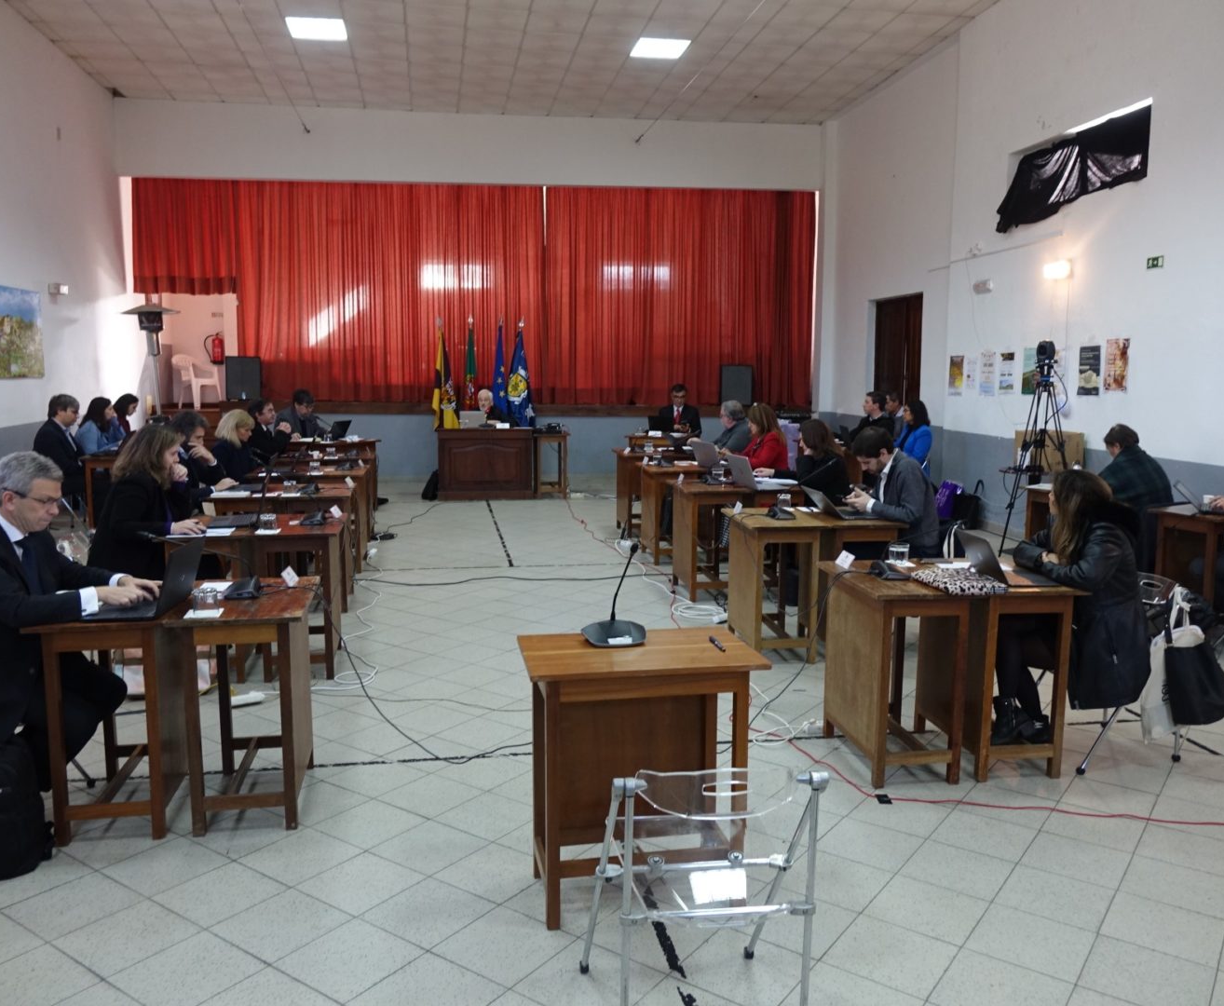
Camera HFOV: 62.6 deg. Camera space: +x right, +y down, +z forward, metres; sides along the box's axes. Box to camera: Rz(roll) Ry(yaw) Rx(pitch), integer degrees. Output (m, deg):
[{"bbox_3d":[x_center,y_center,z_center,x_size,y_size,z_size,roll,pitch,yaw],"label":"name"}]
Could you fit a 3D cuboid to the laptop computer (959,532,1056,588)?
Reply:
[{"bbox_3d":[1.597,0.216,4.064,0.320,0.190,0.295,0,8,-4],"label":"laptop computer"}]

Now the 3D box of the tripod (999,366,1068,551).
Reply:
[{"bbox_3d":[3.622,-0.344,8.492,0.600,1.620,0.550,4,9,23],"label":"tripod"}]

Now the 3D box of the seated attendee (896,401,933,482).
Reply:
[{"bbox_3d":[2.887,-0.367,10.040,0.750,1.300,0.500,-2,8,-15],"label":"seated attendee"}]

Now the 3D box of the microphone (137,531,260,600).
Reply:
[{"bbox_3d":[-1.519,0.223,3.739,0.430,0.245,0.190,-1,8,-10],"label":"microphone"}]

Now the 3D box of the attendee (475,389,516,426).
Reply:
[{"bbox_3d":[-1.490,-0.778,12.806,0.550,1.300,0.650,-1,8,-10],"label":"attendee"}]

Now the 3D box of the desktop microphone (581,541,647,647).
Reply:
[{"bbox_3d":[0.010,0.281,3.087,0.200,0.310,0.160,-1,8,-7],"label":"desktop microphone"}]

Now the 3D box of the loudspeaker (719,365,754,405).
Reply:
[{"bbox_3d":[1.994,-1.884,16.051,0.490,0.630,0.400,-1,8,-10],"label":"loudspeaker"}]

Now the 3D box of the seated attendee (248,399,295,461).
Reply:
[{"bbox_3d":[-3.079,-0.303,9.403,0.800,1.325,0.520,2,8,12],"label":"seated attendee"}]

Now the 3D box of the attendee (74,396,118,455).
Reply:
[{"bbox_3d":[-4.679,-0.306,9.486,0.750,1.310,0.500,-1,8,-5],"label":"attendee"}]

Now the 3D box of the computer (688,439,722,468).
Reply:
[{"bbox_3d":[0.895,-0.416,8.648,0.280,0.210,0.330,-5,9,-34],"label":"computer"}]

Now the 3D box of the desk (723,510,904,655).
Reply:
[{"bbox_3d":[1.144,0.465,5.799,0.880,0.780,0.690,-1,8,-8],"label":"desk"}]

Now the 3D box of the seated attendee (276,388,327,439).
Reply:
[{"bbox_3d":[-3.479,-0.617,11.546,0.750,1.379,0.580,7,10,43],"label":"seated attendee"}]

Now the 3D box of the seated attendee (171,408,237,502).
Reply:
[{"bbox_3d":[-2.746,0.032,6.655,0.680,1.300,0.520,-1,8,-10],"label":"seated attendee"}]

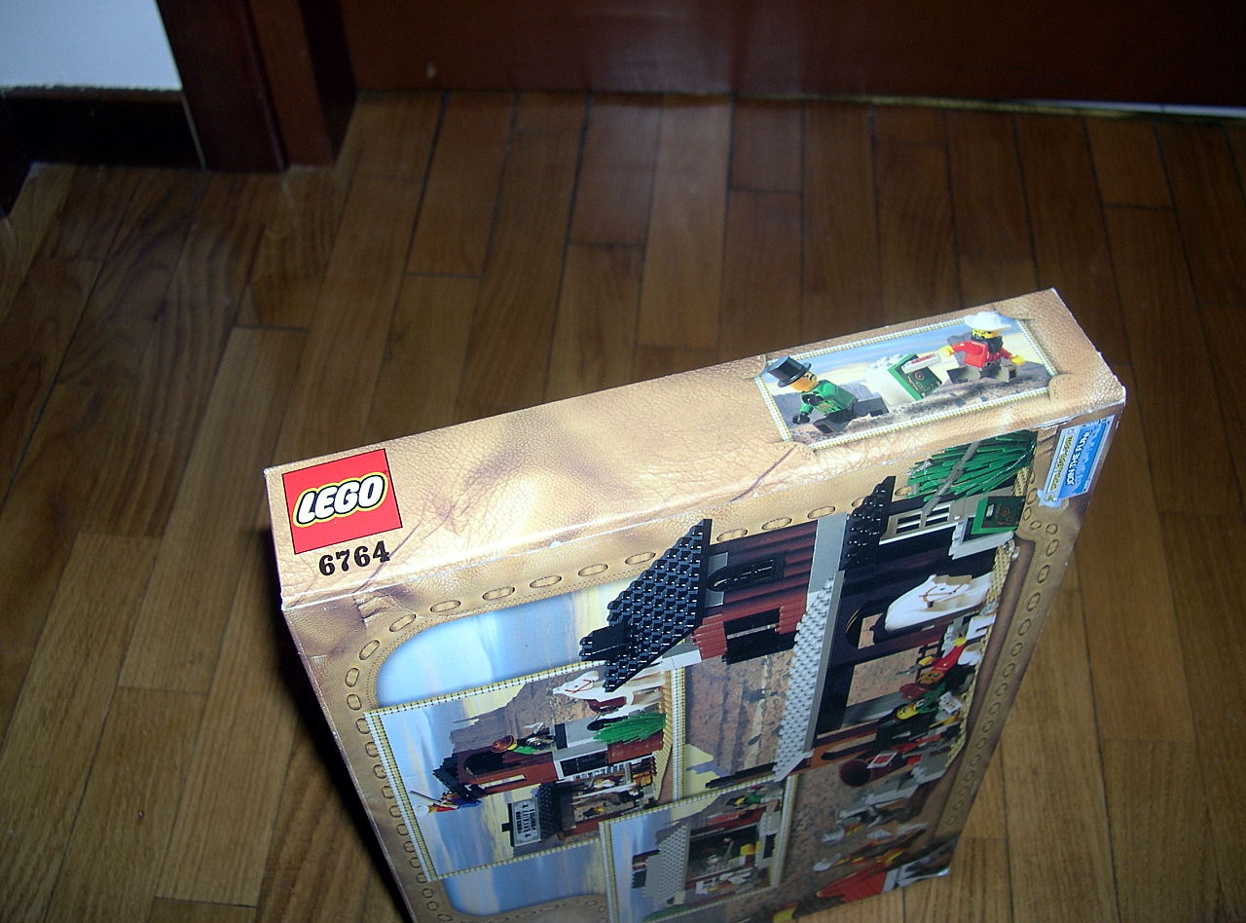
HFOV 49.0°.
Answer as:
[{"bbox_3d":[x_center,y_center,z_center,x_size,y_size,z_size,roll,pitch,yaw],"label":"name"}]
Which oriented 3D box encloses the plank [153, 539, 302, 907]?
[{"bbox_3d":[-0.216,0.130,0.830,0.058,0.015,0.283,3,54,3],"label":"plank"}]

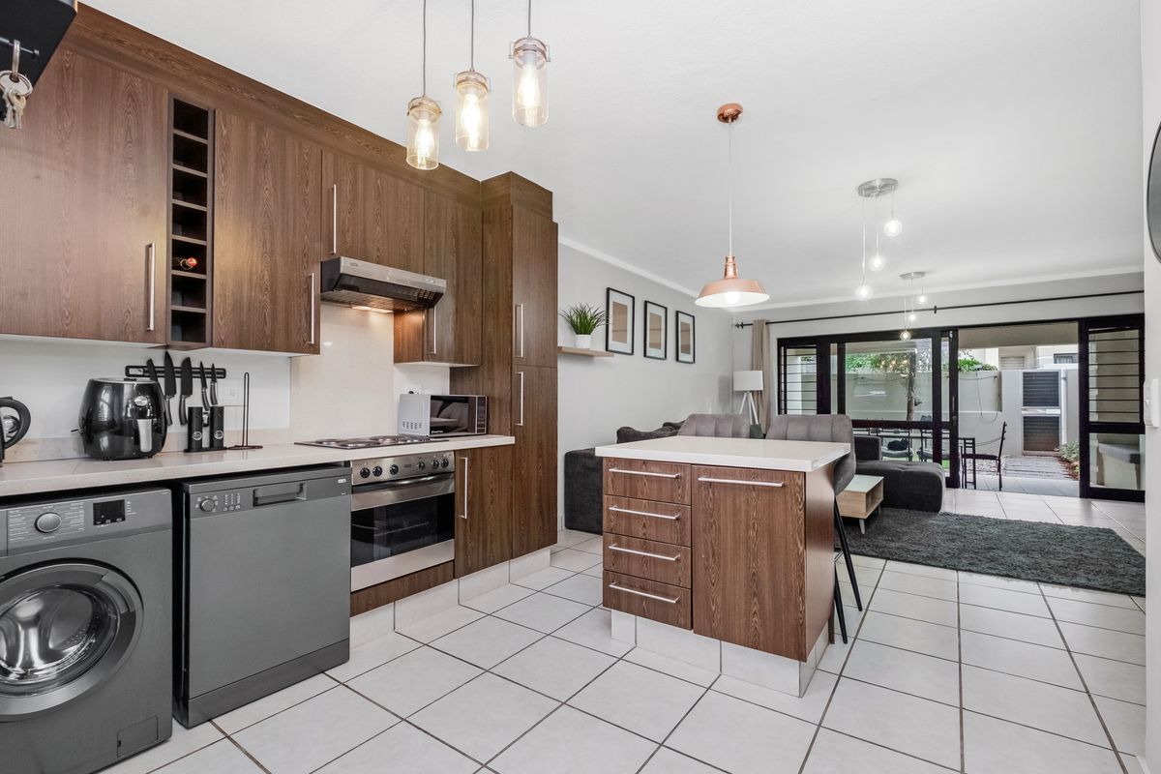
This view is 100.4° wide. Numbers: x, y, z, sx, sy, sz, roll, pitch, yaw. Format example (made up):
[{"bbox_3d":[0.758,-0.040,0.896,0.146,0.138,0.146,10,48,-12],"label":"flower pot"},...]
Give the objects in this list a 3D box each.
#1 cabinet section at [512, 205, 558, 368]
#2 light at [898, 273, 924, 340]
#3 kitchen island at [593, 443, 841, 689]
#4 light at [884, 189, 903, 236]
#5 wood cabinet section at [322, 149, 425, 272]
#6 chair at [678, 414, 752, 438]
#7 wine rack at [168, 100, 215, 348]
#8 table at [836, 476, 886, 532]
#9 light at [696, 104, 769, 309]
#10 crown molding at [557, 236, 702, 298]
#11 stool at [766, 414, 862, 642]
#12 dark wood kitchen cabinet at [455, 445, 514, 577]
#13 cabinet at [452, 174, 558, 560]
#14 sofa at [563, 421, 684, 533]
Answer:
[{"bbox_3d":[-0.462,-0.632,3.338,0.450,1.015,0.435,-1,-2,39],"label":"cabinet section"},{"bbox_3d":[3.982,-0.939,5.783,0.290,0.800,0.290,-1,-2,36],"label":"light"},{"bbox_3d":[0.770,0.773,2.545,1.000,0.938,0.964,-1,-2,36],"label":"kitchen island"},{"bbox_3d":[2.199,-1.233,3.403,0.122,0.335,0.122,-1,-2,36],"label":"light"},{"bbox_3d":[-1.221,-0.901,2.735,0.310,0.560,0.590,-1,-2,39],"label":"wood cabinet section"},{"bbox_3d":[0.747,0.708,3.025,0.480,1.072,0.550,-1,-2,36],"label":"chair"},{"bbox_3d":[-1.727,-0.665,2.089,0.316,1.005,0.153,-1,-2,38],"label":"wine rack"},{"bbox_3d":[2.540,1.098,4.702,0.570,0.370,1.122,-1,-2,38],"label":"table"},{"bbox_3d":[0.766,-0.898,2.459,0.380,1.050,0.380,-1,-2,36],"label":"light"},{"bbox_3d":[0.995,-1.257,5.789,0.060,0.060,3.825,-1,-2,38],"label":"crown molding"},{"bbox_3d":[1.239,0.700,2.667,0.480,1.091,0.510,-1,-2,37],"label":"stool"},{"bbox_3d":[-0.801,0.727,3.045,0.595,0.705,0.452,-1,-2,36],"label":"dark wood kitchen cabinet"},{"bbox_3d":[-0.541,-0.138,3.437,0.605,2.475,0.456,-1,-2,36],"label":"cabinet"},{"bbox_3d":[1.122,0.881,5.180,0.980,0.840,2.754,-1,-2,38],"label":"sofa"}]

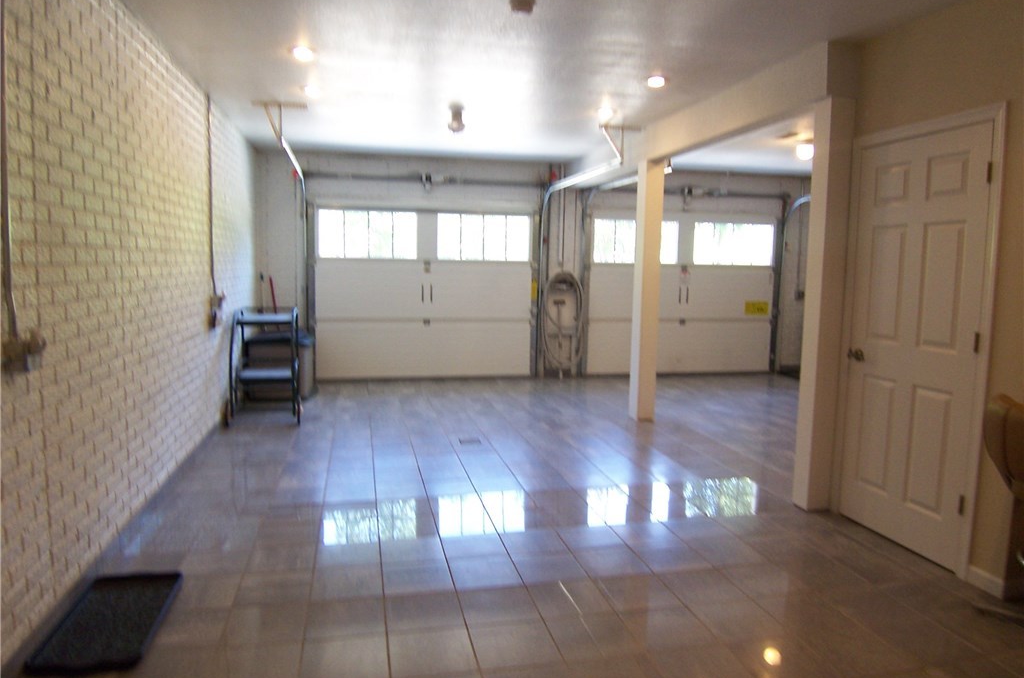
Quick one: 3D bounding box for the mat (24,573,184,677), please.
[{"bbox_3d":[-1.533,1.067,2.626,0.352,0.028,0.690,0,6,-13],"label":"mat"}]

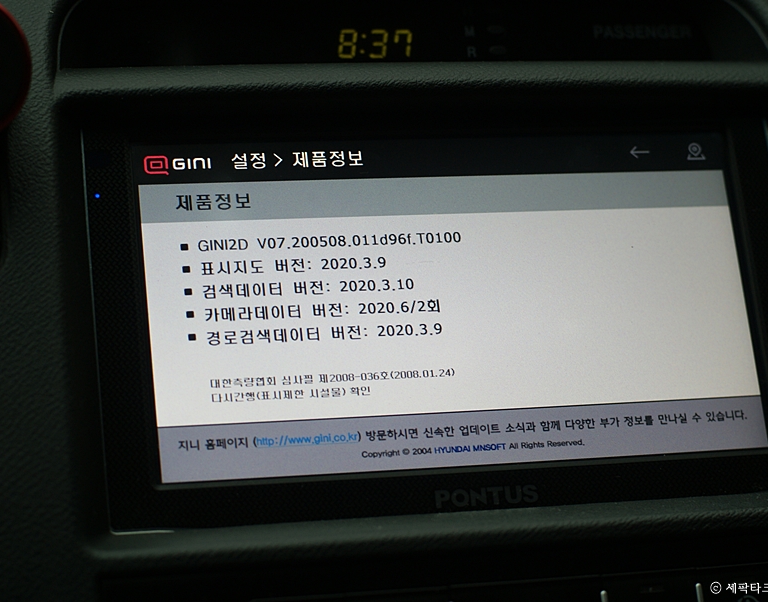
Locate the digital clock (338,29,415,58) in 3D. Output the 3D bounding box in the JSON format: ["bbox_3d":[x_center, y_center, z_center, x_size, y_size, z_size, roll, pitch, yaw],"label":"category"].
[{"bbox_3d":[-0.003,-0.071,0.514,0.021,0.008,0.006,-2,-7,-11],"label":"digital clock"}]

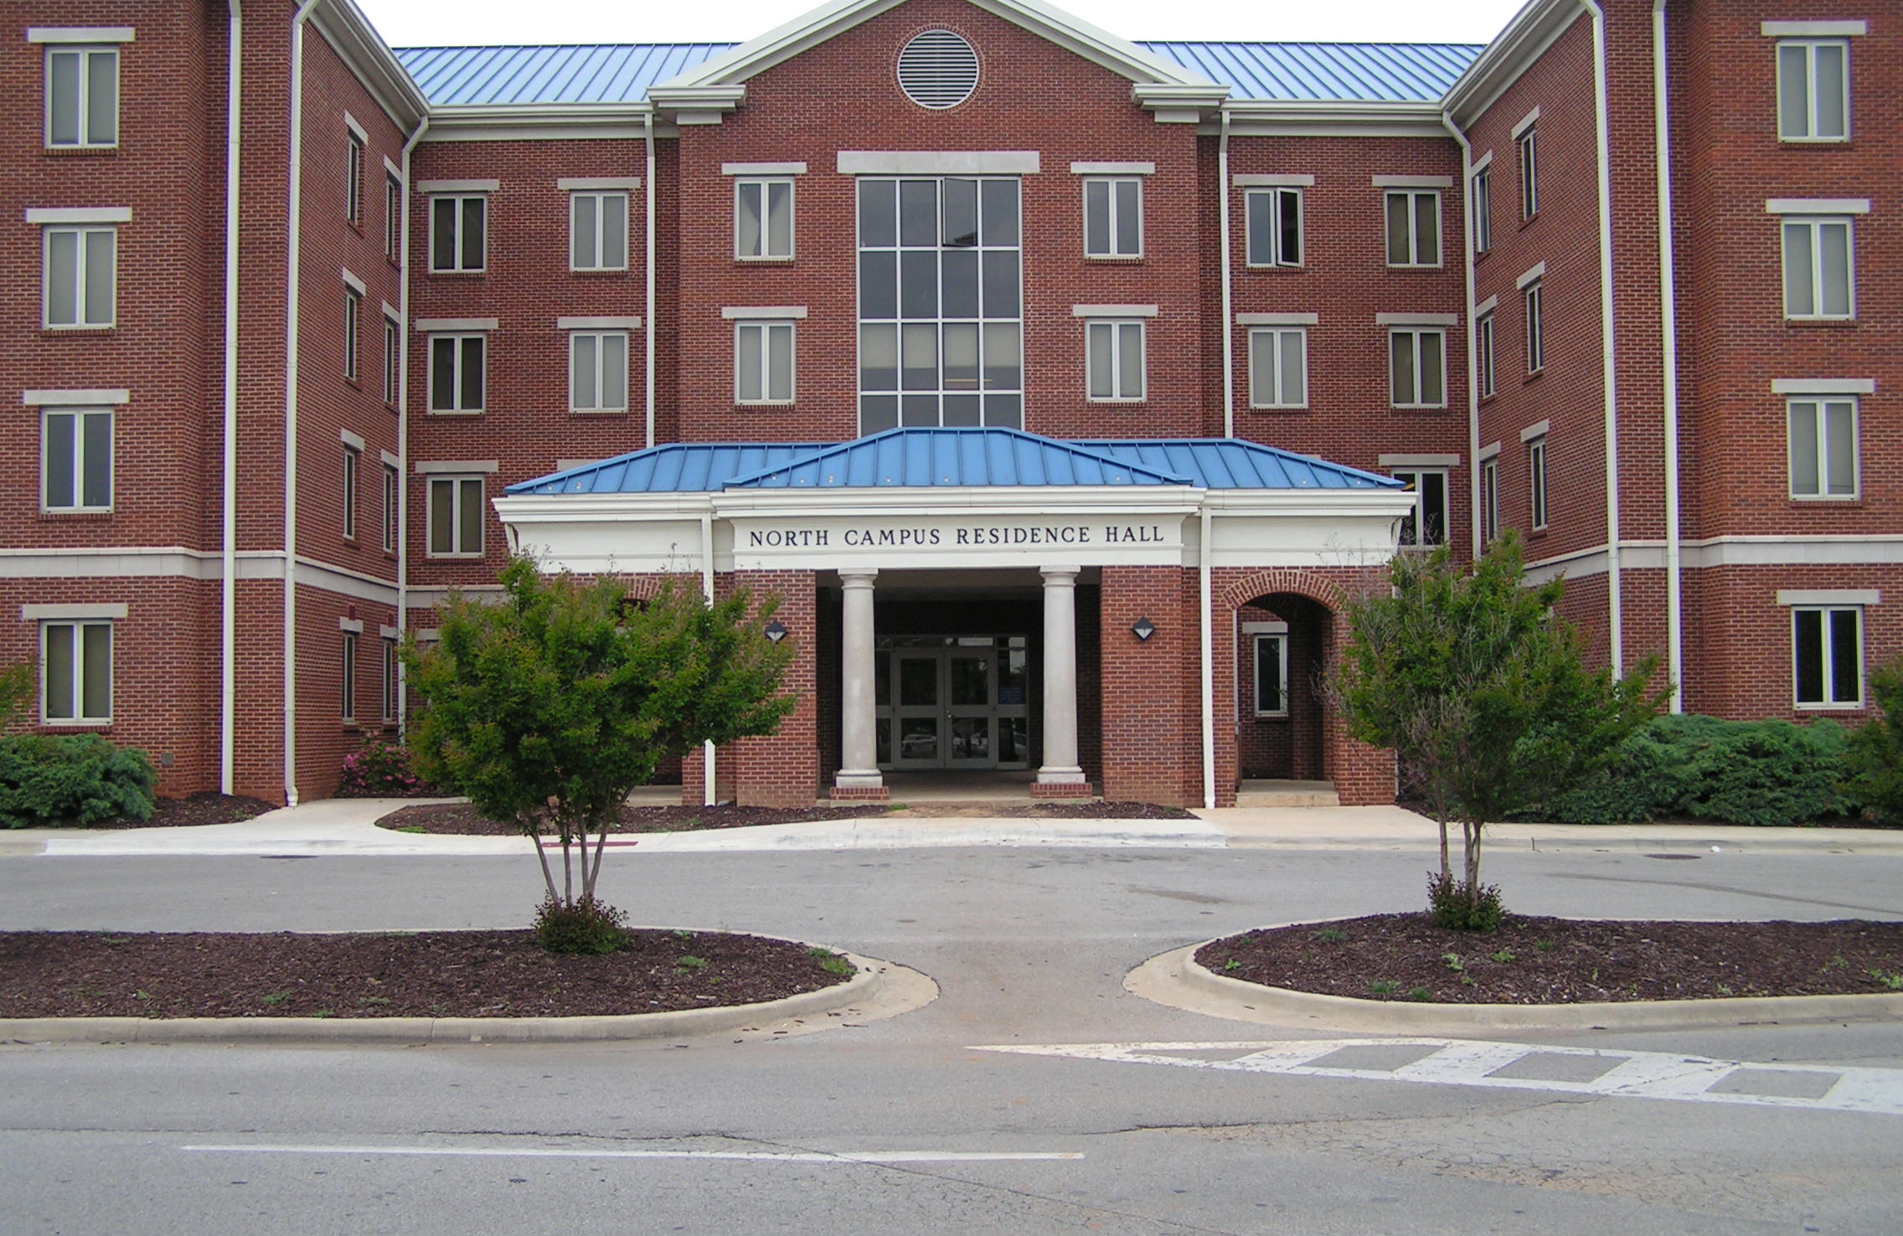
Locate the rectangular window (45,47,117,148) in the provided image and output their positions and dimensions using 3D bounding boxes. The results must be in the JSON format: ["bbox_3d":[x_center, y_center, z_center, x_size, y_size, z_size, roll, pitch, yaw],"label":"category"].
[{"bbox_3d":[-12.660,-7.566,30.473,1.060,1.502,0.120,0,-3,-1],"label":"rectangular window"}]

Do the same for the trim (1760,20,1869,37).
[{"bbox_3d":[12.712,-8.686,30.769,1.577,0.229,0.120,0,-3,-2],"label":"trim"}]

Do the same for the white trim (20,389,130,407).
[{"bbox_3d":[-12.618,-3.176,30.215,1.528,0.197,0.120,0,-3,-1],"label":"white trim"}]

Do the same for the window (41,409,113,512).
[{"bbox_3d":[-12.771,-2.325,30.600,1.068,1.527,0.140,0,-3,-1],"label":"window"}]

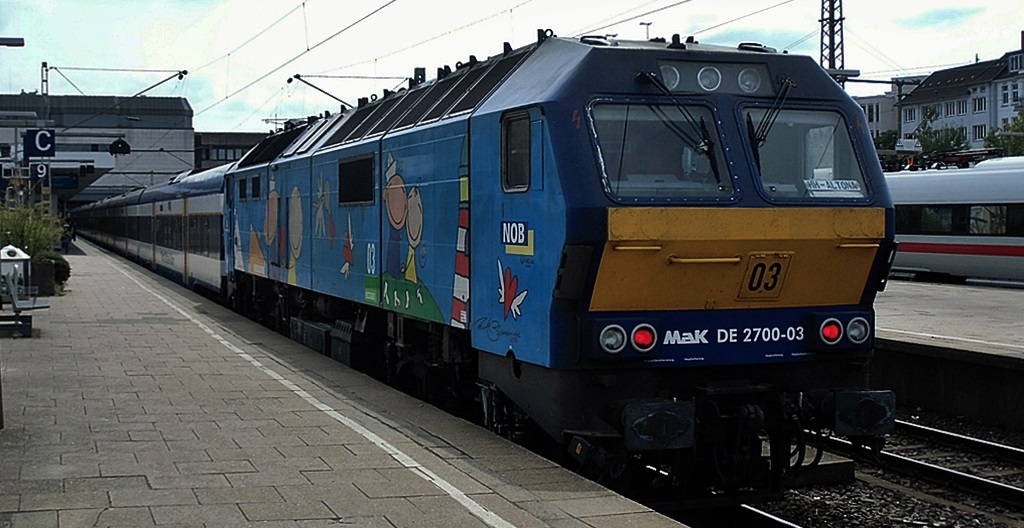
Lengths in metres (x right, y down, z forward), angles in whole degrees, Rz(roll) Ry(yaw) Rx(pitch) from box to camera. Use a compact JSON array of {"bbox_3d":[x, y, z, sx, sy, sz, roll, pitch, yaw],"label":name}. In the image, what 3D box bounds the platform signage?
[{"bbox_3d":[-15.051,-3.835,44.428,0.870,0.860,0.130,-1,2,-19],"label":"platform signage"}]

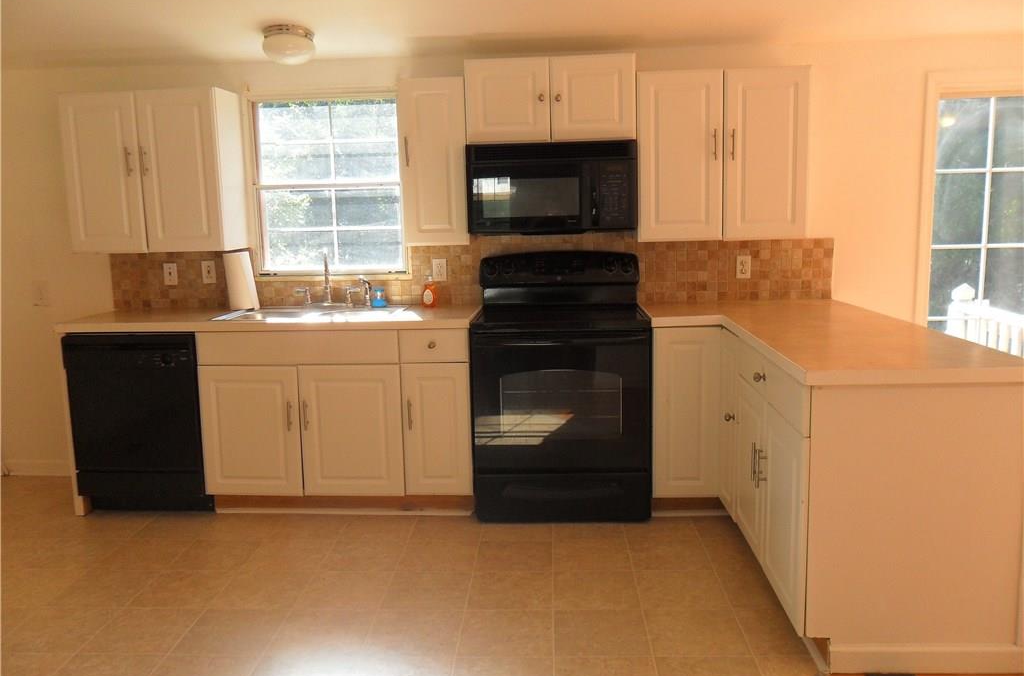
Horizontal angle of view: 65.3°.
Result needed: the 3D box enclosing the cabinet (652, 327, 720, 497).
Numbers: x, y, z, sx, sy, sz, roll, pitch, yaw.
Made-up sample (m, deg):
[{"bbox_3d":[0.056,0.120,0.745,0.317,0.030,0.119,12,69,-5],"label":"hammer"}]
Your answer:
[{"bbox_3d":[0.784,0.286,3.765,0.299,0.754,0.595,-1,8,4],"label":"cabinet"}]

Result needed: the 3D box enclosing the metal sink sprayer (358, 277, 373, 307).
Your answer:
[{"bbox_3d":[-0.727,-0.232,3.991,0.065,0.147,0.035,-6,10,-32],"label":"metal sink sprayer"}]

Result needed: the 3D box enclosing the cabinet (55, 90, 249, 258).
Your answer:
[{"bbox_3d":[-1.742,-0.806,3.930,0.745,0.752,0.318,-1,8,4],"label":"cabinet"}]

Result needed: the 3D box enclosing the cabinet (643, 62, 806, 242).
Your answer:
[{"bbox_3d":[0.962,-0.844,3.757,0.750,0.759,0.312,-1,8,4],"label":"cabinet"}]

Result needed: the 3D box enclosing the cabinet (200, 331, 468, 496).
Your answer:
[{"bbox_3d":[-0.772,0.300,3.866,1.236,0.758,0.625,-1,8,4],"label":"cabinet"}]

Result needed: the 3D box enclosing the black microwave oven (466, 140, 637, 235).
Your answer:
[{"bbox_3d":[0.190,-0.708,3.795,0.767,0.401,0.380,-1,8,4],"label":"black microwave oven"}]

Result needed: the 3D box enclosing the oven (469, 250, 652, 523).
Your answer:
[{"bbox_3d":[0.237,0.188,3.730,0.770,1.175,0.680,-1,8,4],"label":"oven"}]

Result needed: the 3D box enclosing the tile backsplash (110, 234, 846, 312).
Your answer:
[{"bbox_3d":[-0.256,-0.331,4.069,3.694,0.343,0.012,-1,8,4],"label":"tile backsplash"}]

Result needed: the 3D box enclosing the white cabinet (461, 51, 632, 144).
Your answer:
[{"bbox_3d":[0.183,-1.095,3.751,0.766,0.372,0.318,-1,8,4],"label":"white cabinet"}]

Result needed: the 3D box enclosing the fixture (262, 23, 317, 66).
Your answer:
[{"bbox_3d":[-0.969,-1.269,3.490,0.225,0.125,0.225,-1,8,4],"label":"fixture"}]

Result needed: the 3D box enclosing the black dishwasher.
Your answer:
[{"bbox_3d":[-1.695,0.369,3.945,0.612,0.860,0.595,-1,8,4],"label":"black dishwasher"}]

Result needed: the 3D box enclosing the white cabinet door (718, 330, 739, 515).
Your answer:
[{"bbox_3d":[0.900,0.346,3.273,0.027,0.746,0.308,-1,8,4],"label":"white cabinet door"}]

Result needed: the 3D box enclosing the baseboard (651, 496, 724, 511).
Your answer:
[{"bbox_3d":[0.787,0.738,3.561,0.345,0.088,0.017,-1,8,4],"label":"baseboard"}]

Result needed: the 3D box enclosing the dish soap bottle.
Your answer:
[{"bbox_3d":[-0.419,-0.235,4.013,0.078,0.175,0.052,-1,8,4],"label":"dish soap bottle"}]

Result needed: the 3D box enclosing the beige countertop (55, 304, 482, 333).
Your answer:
[{"bbox_3d":[-1.141,-0.089,3.867,1.952,0.039,0.600,-1,8,4],"label":"beige countertop"}]

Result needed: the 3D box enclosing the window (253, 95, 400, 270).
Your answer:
[{"bbox_3d":[-0.920,-0.771,4.053,0.746,0.890,0.070,-1,8,4],"label":"window"}]

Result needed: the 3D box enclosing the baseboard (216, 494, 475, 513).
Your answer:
[{"bbox_3d":[-0.788,0.768,3.727,1.220,0.105,0.020,-1,8,4],"label":"baseboard"}]

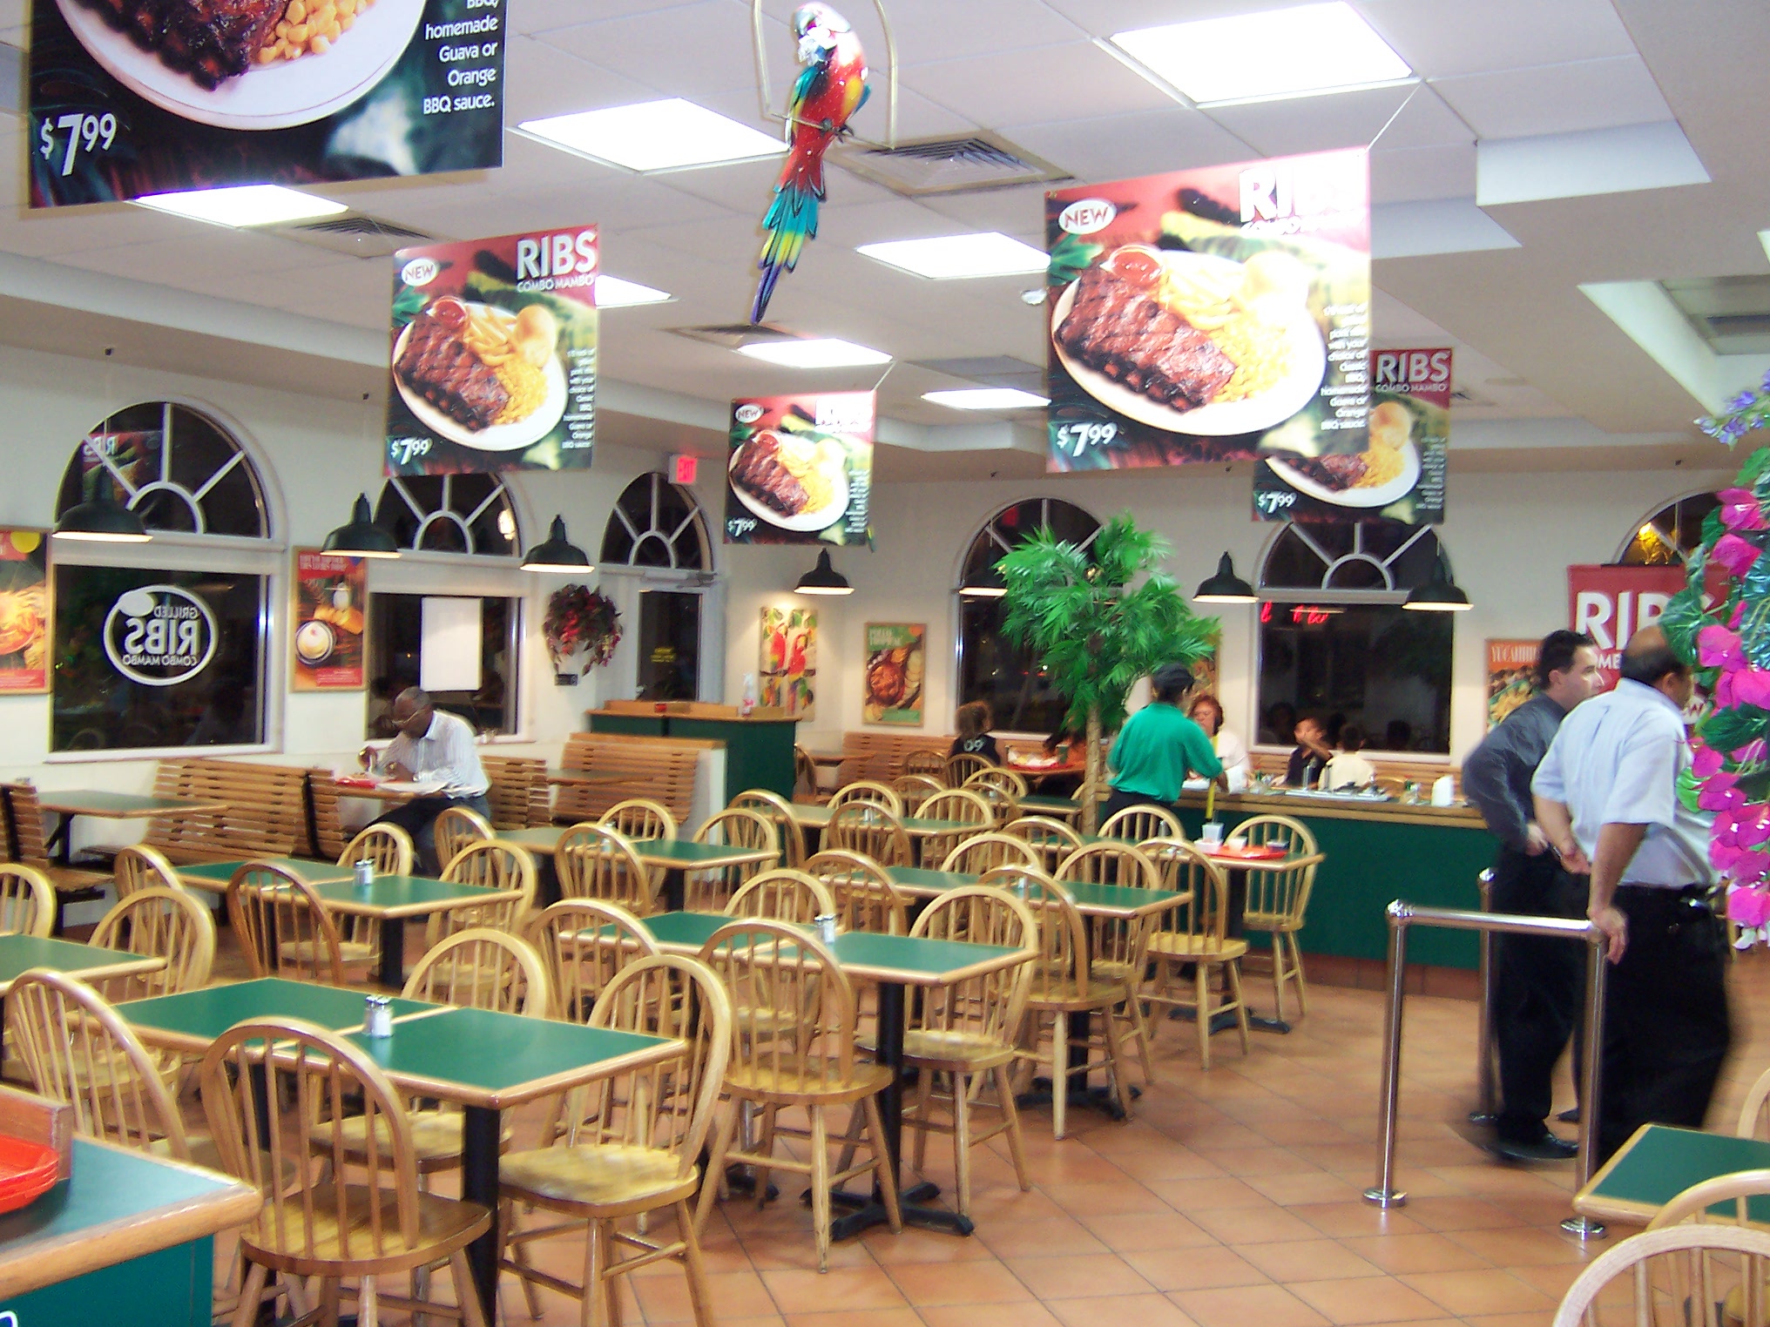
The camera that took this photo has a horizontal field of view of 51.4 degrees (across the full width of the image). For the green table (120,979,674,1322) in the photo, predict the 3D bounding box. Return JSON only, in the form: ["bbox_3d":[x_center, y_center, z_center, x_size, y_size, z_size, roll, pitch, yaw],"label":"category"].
[{"bbox_3d":[-1.206,1.216,4.275,1.300,0.750,0.620,2,1,31],"label":"green table"}]

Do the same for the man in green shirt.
[{"bbox_3d":[1.370,0.791,9.137,0.600,1.579,0.500,2,1,21],"label":"man in green shirt"}]

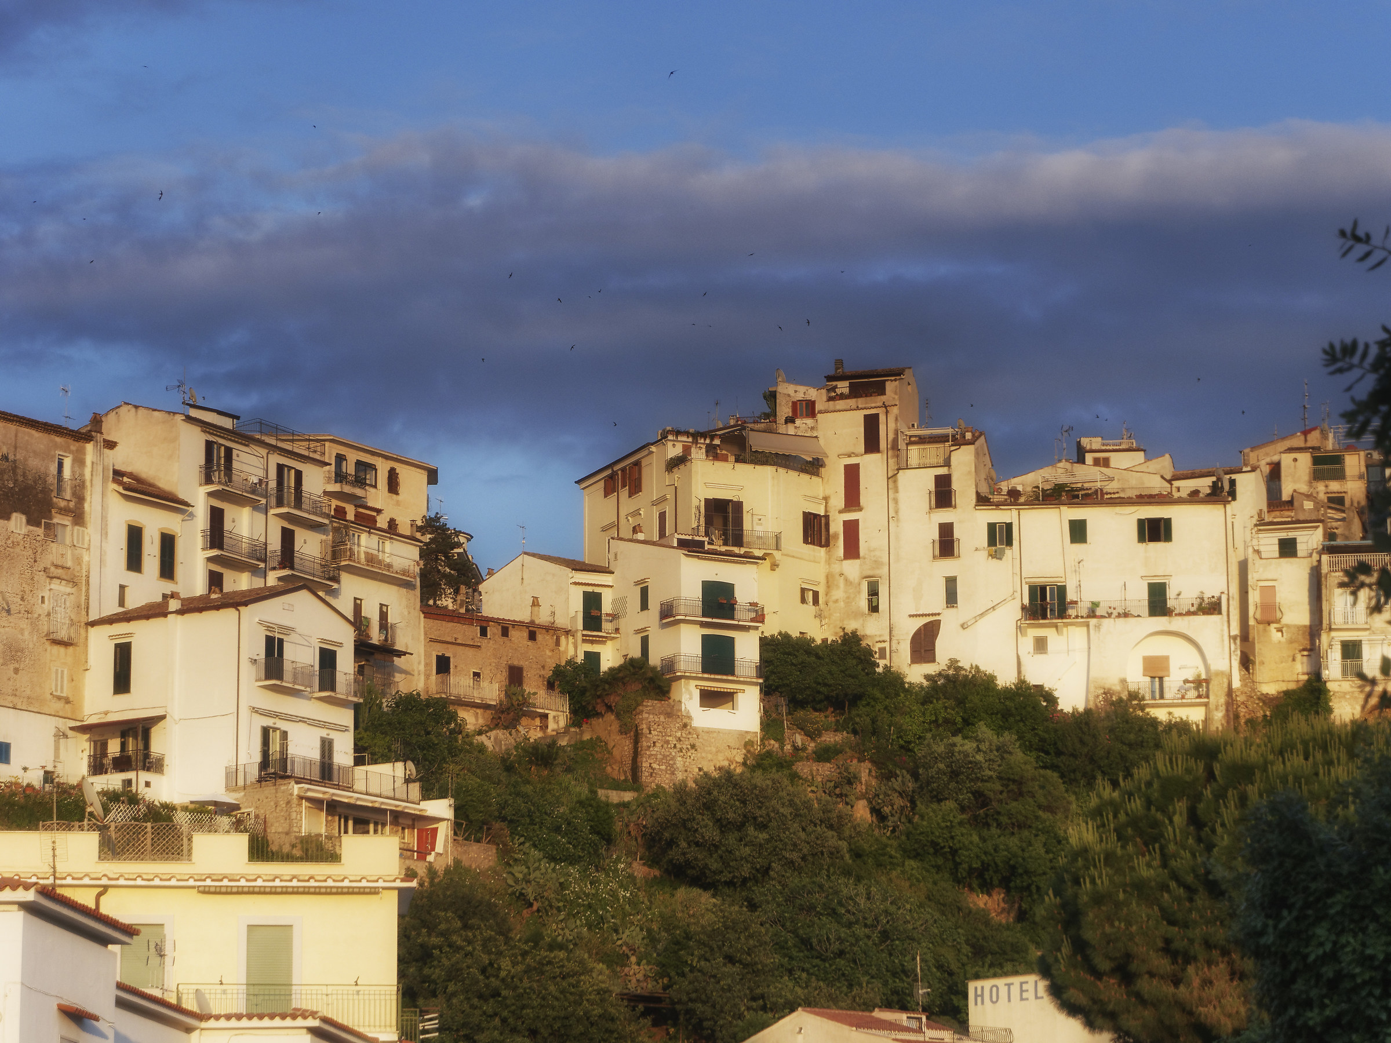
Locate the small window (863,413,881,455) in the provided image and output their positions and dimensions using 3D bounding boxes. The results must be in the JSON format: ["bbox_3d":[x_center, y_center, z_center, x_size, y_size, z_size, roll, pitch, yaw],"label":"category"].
[{"bbox_3d":[9.857,-4.929,225.000,0.950,2.200,0.080,-4,-11,21],"label":"small window"}]

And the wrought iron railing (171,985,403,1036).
[{"bbox_3d":[-8.661,10.358,85.400,4.750,1.020,0.900,1,-11,-6],"label":"wrought iron railing"}]

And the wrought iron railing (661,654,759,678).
[{"bbox_3d":[0.796,7.861,213.794,5.137,1.028,1.650,6,-13,-27],"label":"wrought iron railing"}]

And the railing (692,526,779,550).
[{"bbox_3d":[2.357,1.021,222.189,4.977,1.023,0.750,5,-12,-23],"label":"railing"}]

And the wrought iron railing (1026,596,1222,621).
[{"bbox_3d":[24.419,5.104,229.727,11.047,0.992,0.900,-2,-12,6],"label":"wrought iron railing"}]

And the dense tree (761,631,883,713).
[{"bbox_3d":[6.750,8.106,218.000,6.500,4.400,5.500,0,-11,0],"label":"dense tree"}]

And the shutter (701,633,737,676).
[{"bbox_3d":[1.182,6.864,208.000,2.020,2.250,0.100,7,-14,-30],"label":"shutter"}]

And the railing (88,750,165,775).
[{"bbox_3d":[-25.011,10.602,176.500,2.800,1.000,1.700,-8,-14,32],"label":"railing"}]

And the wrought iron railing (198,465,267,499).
[{"bbox_3d":[-22.337,-1.906,194.000,1.100,1.020,3.950,-7,-13,29],"label":"wrought iron railing"}]

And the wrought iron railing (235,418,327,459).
[{"bbox_3d":[-19.964,-3.763,192.635,1.600,1.050,5.505,-7,-13,28],"label":"wrought iron railing"}]

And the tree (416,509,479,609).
[{"bbox_3d":[-13.608,2.380,221.939,3.550,6.000,3.400,0,-12,0],"label":"tree"}]

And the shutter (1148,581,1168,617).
[{"bbox_3d":[26.412,4.502,229.275,1.048,2.070,0.080,-2,-12,6],"label":"shutter"}]

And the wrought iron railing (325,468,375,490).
[{"bbox_3d":[-17.431,-1.923,201.086,0.950,0.625,2.169,-7,-13,31],"label":"wrought iron railing"}]

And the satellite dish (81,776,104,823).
[{"bbox_3d":[-12.970,6.015,86.500,0.300,1.020,1.000,-14,-13,5],"label":"satellite dish"}]

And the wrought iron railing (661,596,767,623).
[{"bbox_3d":[0.884,4.933,213.836,5.336,1.060,1.650,6,-13,-27],"label":"wrought iron railing"}]

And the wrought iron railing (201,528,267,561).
[{"bbox_3d":[-22.259,1.110,194.000,1.080,1.020,3.900,-7,-13,29],"label":"wrought iron railing"}]

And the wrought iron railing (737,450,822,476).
[{"bbox_3d":[4.799,-3.315,224.424,6.098,0.900,0.500,8,-14,-37],"label":"wrought iron railing"}]

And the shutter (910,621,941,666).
[{"bbox_3d":[12.894,6.784,226.000,1.840,2.500,0.100,-4,-12,16],"label":"shutter"}]

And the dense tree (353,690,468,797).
[{"bbox_3d":[-13.983,11.121,197.959,5.600,5.900,5.000,0,-12,0],"label":"dense tree"}]

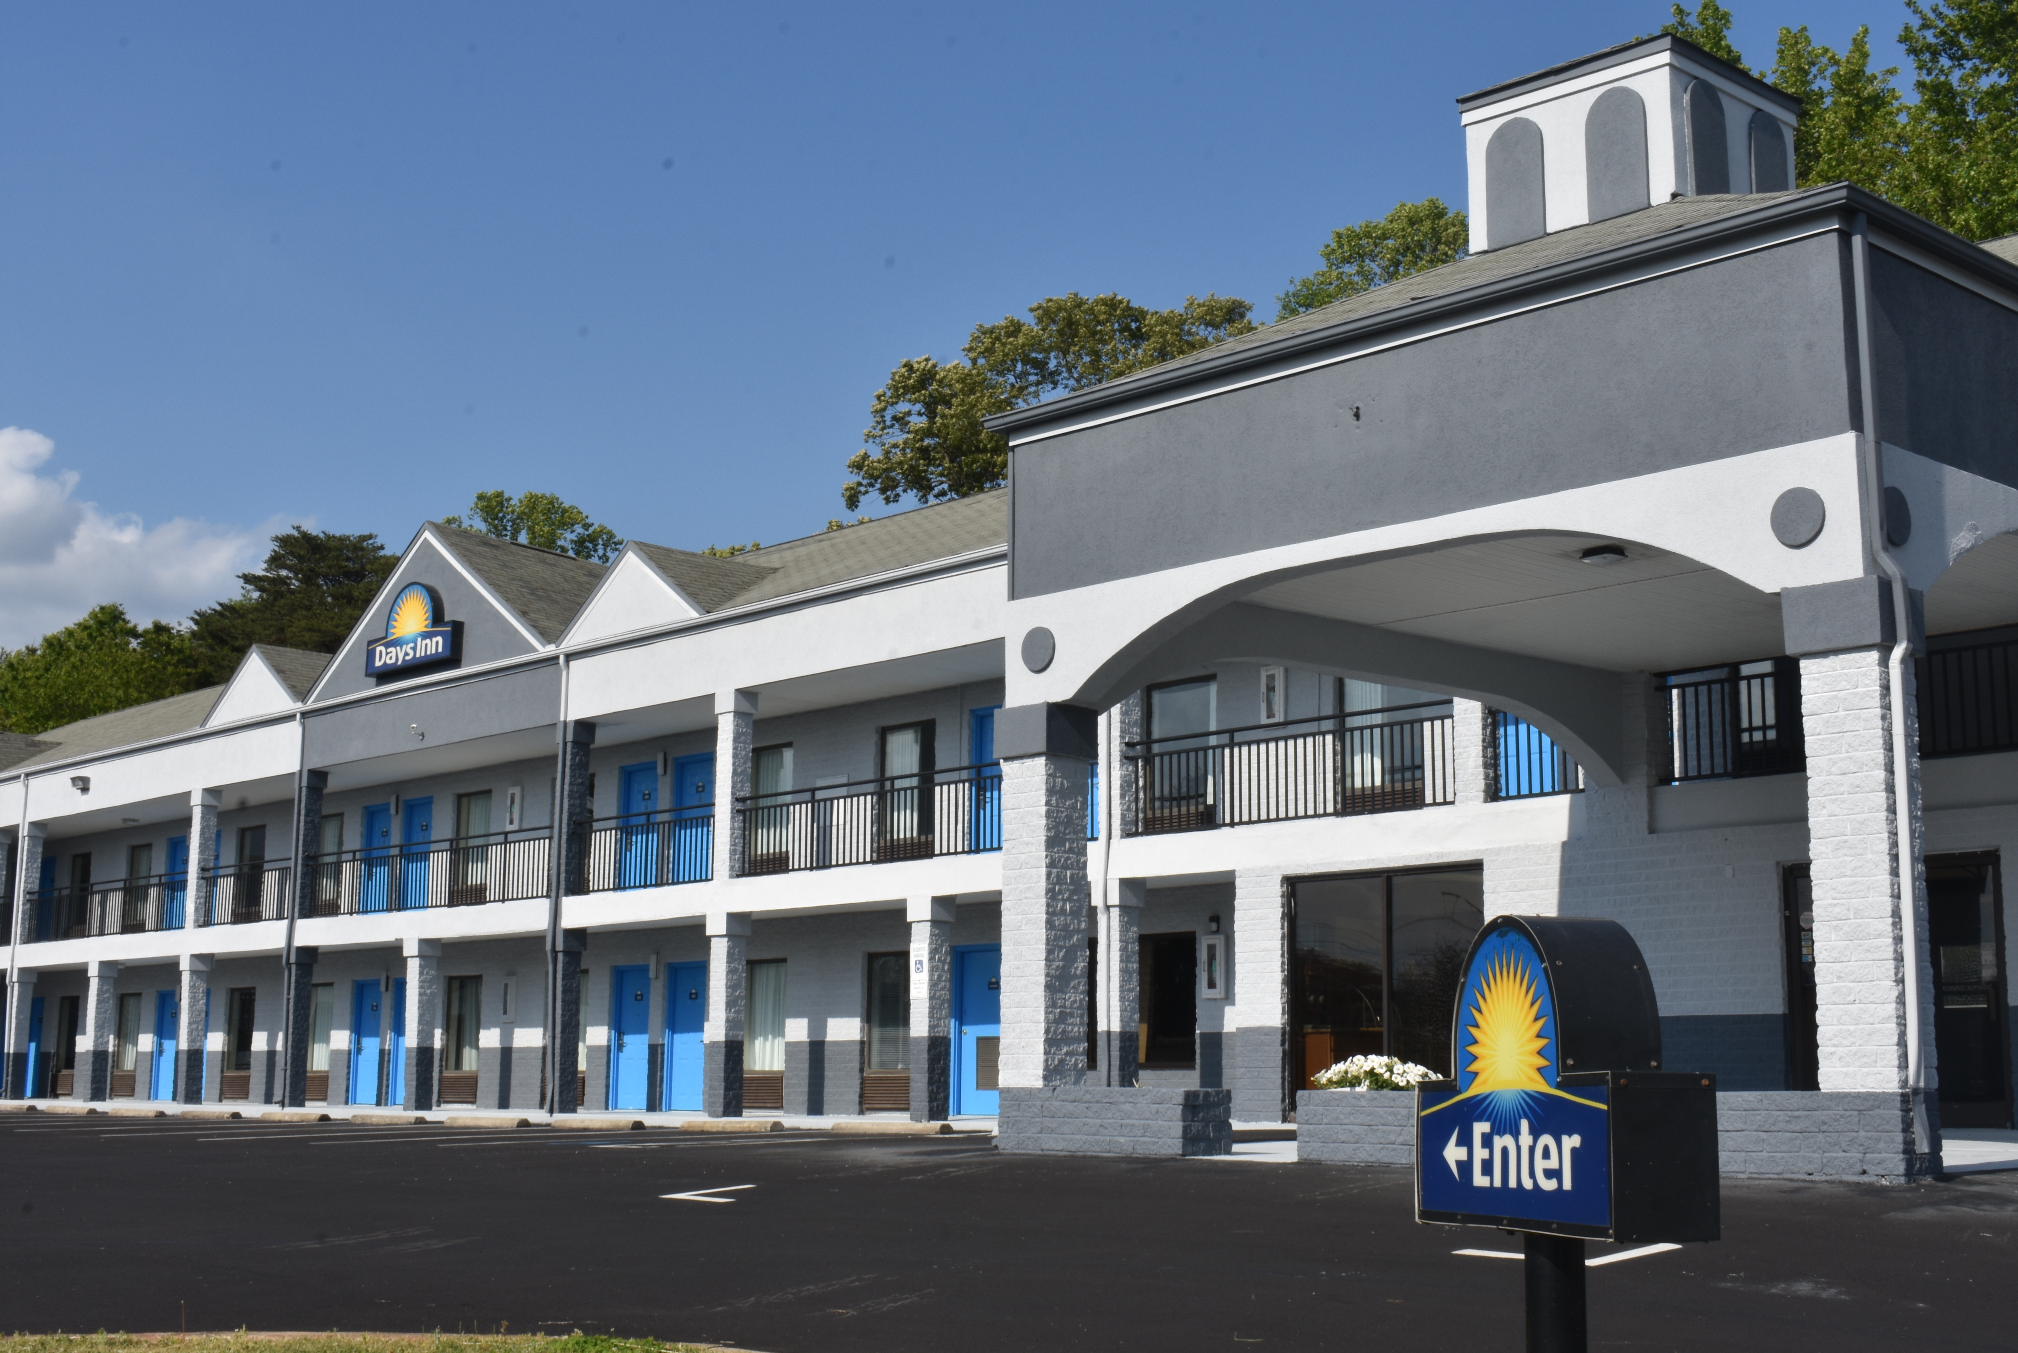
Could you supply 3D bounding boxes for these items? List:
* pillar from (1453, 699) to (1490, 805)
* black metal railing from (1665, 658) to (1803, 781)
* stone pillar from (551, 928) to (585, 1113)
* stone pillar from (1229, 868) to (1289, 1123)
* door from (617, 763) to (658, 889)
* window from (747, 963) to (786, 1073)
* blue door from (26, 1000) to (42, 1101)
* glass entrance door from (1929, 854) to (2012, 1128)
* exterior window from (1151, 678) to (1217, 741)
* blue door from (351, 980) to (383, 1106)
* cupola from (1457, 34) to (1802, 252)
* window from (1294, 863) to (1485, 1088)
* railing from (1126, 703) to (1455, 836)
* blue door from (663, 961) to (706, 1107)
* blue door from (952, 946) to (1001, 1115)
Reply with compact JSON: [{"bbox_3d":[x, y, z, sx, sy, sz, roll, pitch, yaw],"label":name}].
[{"bbox_3d":[4.312,0.011,21.764,0.340,2.380,0.350,10,-14,-43],"label":"pillar"},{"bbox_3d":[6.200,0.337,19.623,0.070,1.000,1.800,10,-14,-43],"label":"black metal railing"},{"bbox_3d":[-6.055,4.697,32.238,0.410,2.480,0.410,9,-13,-42],"label":"stone pillar"},{"bbox_3d":[2.539,3.128,23.067,0.360,2.430,0.600,10,-14,-43],"label":"stone pillar"},{"bbox_3d":[-5.301,2.287,33.640,0.100,2.020,0.920,10,-14,-43],"label":"door"},{"bbox_3d":[-3.293,4.613,32.049,0.090,1.522,1.093,9,-13,-43],"label":"window"},{"bbox_3d":[-19.774,7.540,47.817,0.100,2.020,0.920,10,-14,-43],"label":"blue door"},{"bbox_3d":[7.490,2.472,18.656,0.120,2.160,0.920,9,-13,-42],"label":"glass entrance door"},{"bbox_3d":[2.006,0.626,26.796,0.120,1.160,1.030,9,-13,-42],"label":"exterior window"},{"bbox_3d":[-10.783,6.127,39.596,0.090,2.069,1.019,9,-13,-43],"label":"blue door"},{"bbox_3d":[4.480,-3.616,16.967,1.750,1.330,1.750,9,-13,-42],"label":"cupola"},{"bbox_3d":[3.500,2.903,22.015,0.120,2.280,2.320,10,-14,-43],"label":"window"},{"bbox_3d":[2.681,0.943,23.195,0.070,1.000,4.120,10,-14,-43],"label":"railing"},{"bbox_3d":[-4.533,5.086,33.184,0.120,2.050,1.040,9,-13,-42],"label":"blue door"},{"bbox_3d":[-0.322,4.217,28.094,0.100,2.020,0.920,10,-14,-43],"label":"blue door"}]

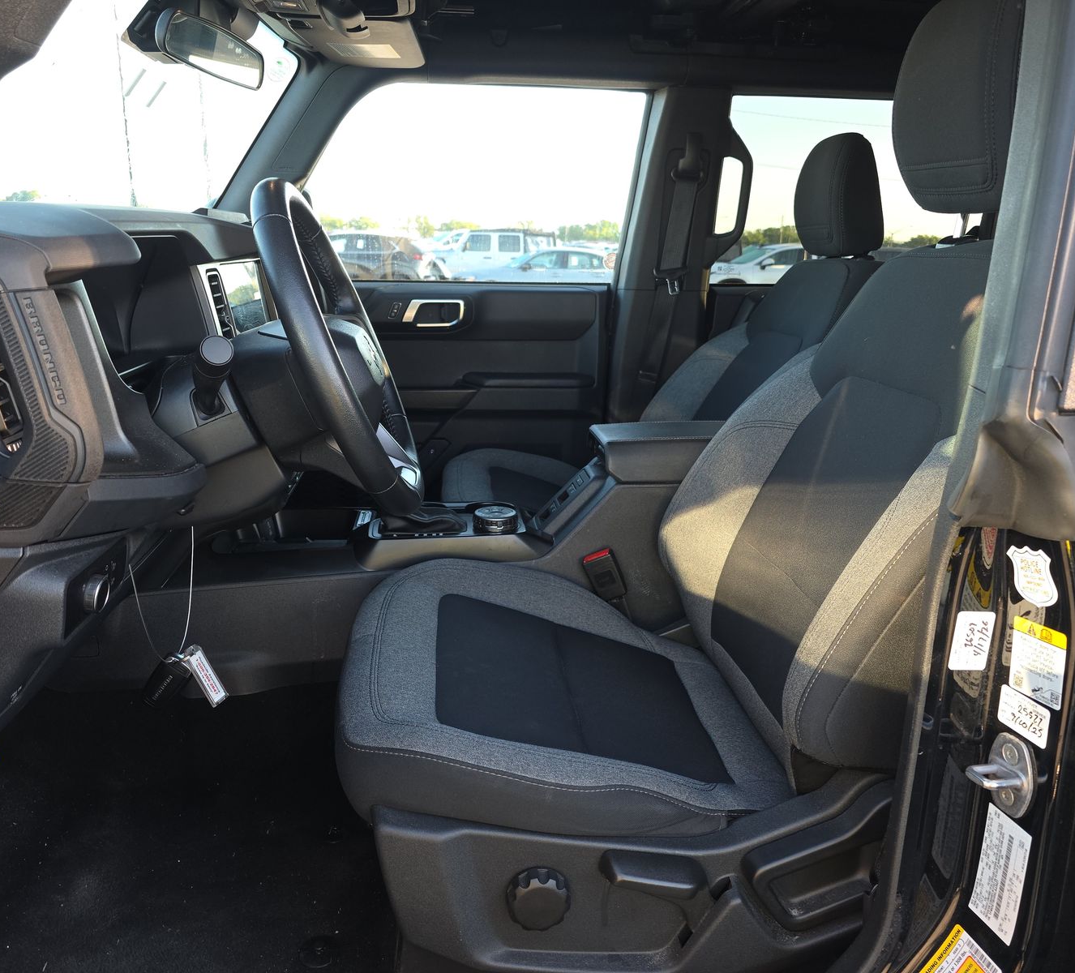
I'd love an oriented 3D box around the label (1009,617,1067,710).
[{"bbox_3d":[0.364,0.127,0.628,0.003,0.055,0.045,-4,11,-16],"label":"label"}]

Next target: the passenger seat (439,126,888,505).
[{"bbox_3d":[0.226,-0.204,1.731,0.870,0.970,0.530,0,16,-6],"label":"passenger seat"}]

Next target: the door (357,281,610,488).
[{"bbox_3d":[-0.280,-0.207,2.013,0.890,0.530,0.130,0,16,-6],"label":"door"}]

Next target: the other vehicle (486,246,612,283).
[{"bbox_3d":[0.194,-5.078,21.143,4.850,1.450,1.850,0,16,-6],"label":"other vehicle"}]

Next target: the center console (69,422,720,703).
[{"bbox_3d":[-0.119,0.083,1.386,1.060,0.400,0.290,0,16,-6],"label":"center console"}]

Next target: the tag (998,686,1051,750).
[{"bbox_3d":[0.363,0.172,0.643,0.003,0.030,0.045,-3,16,-16],"label":"tag"}]

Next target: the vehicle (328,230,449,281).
[{"bbox_3d":[-4.836,-5.693,22.436,4.650,1.680,1.880,0,16,-6],"label":"vehicle"}]

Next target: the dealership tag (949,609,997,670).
[{"bbox_3d":[0.332,0.118,0.658,0.028,0.048,0.003,3,16,8],"label":"dealership tag"}]

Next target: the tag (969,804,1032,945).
[{"bbox_3d":[0.362,0.302,0.674,0.003,0.099,0.043,-3,16,-16],"label":"tag"}]

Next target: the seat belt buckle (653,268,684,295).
[{"bbox_3d":[0.295,-0.460,1.937,0.068,0.062,0.028,0,16,-6],"label":"seat belt buckle"}]

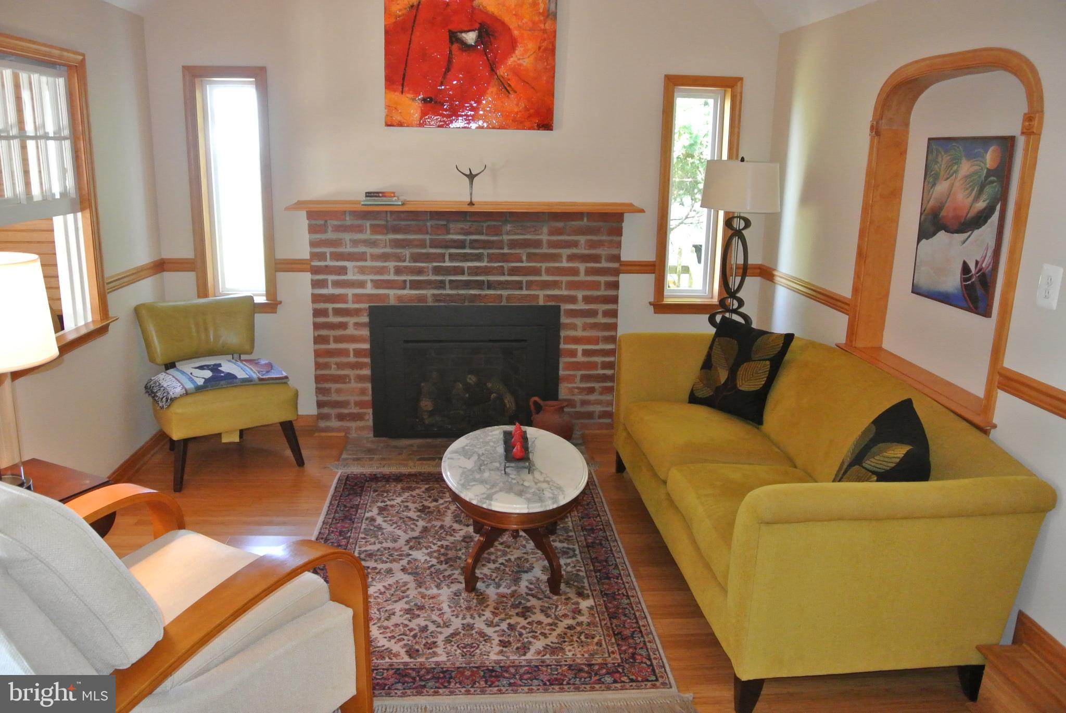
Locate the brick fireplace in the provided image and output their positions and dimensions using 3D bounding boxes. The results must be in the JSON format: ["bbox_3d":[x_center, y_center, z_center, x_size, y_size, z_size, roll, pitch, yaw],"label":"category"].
[{"bbox_3d":[-0.355,-0.180,4.421,1.900,1.310,0.300,0,14,-4],"label":"brick fireplace"}]

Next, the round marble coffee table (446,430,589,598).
[{"bbox_3d":[-0.075,0.605,3.095,0.540,0.425,0.860,0,14,-4],"label":"round marble coffee table"}]

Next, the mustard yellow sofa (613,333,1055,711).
[{"bbox_3d":[0.912,0.407,3.136,0.850,0.820,2.040,0,14,-5],"label":"mustard yellow sofa"}]

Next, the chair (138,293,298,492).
[{"bbox_3d":[-1.605,0.141,4.058,0.610,0.820,0.640,-9,17,-36],"label":"chair"}]

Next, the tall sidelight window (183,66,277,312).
[{"bbox_3d":[-1.617,-0.879,4.327,0.440,1.300,0.140,0,14,-4],"label":"tall sidelight window"}]

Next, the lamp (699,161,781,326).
[{"bbox_3d":[1.064,-0.549,4.191,0.420,0.960,0.420,0,14,-4],"label":"lamp"}]

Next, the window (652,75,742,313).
[{"bbox_3d":[0.909,-0.886,4.500,0.445,1.310,0.140,0,14,-4],"label":"window"}]

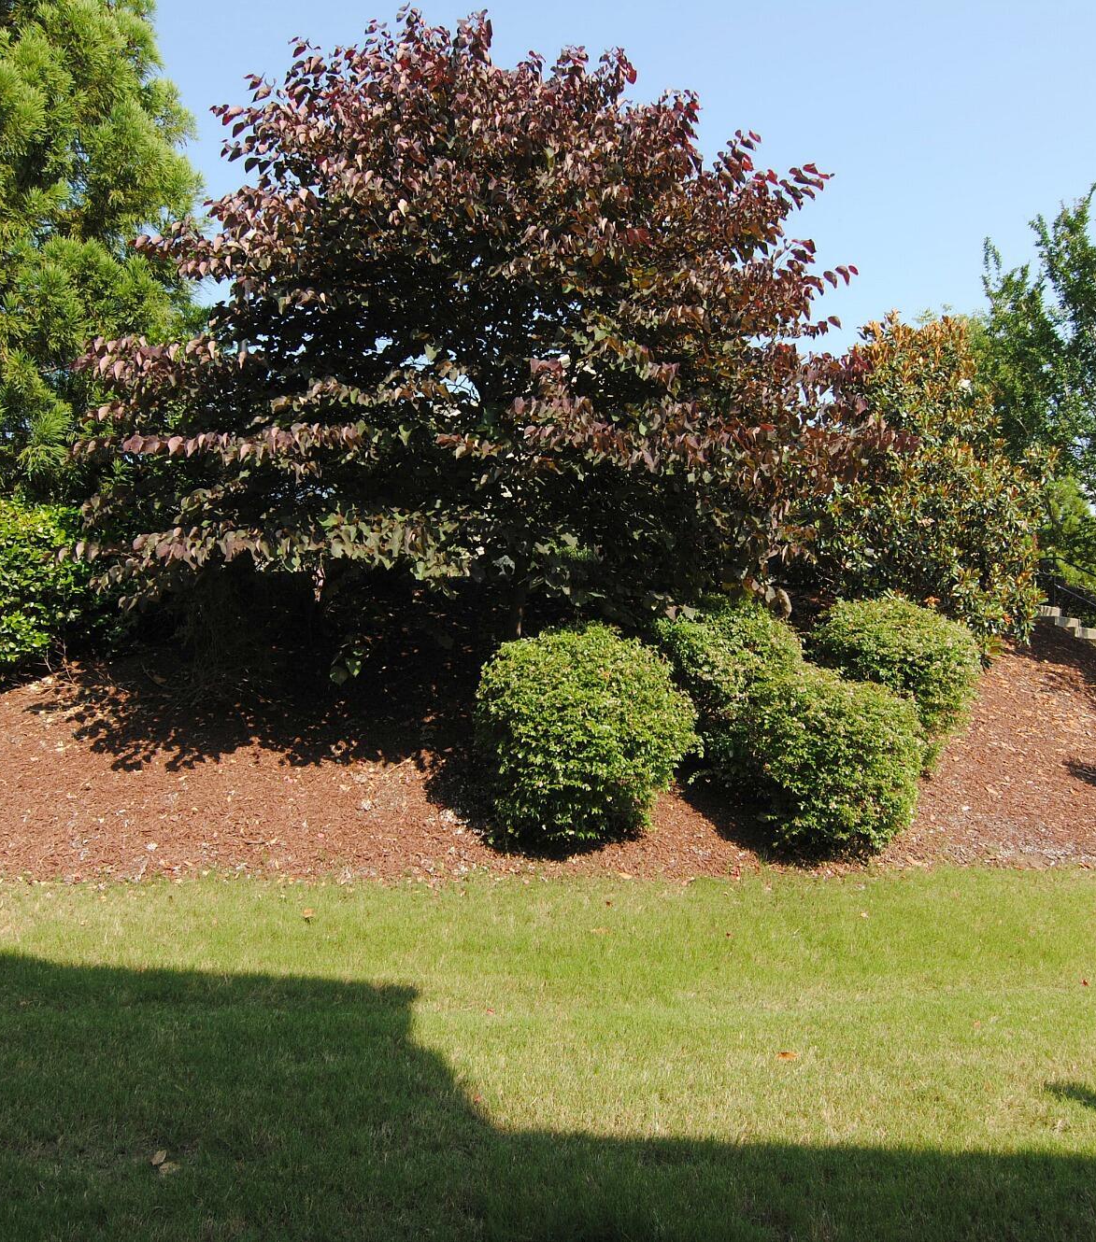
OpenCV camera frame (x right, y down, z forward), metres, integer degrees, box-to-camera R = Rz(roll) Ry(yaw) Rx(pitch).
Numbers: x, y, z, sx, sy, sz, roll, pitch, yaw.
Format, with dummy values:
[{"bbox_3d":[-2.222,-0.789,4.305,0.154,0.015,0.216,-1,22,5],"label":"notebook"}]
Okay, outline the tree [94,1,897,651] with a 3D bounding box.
[{"bbox_3d":[-0.500,-2.450,7.000,6.300,5.400,5.300,0,-2,0],"label":"tree"}]

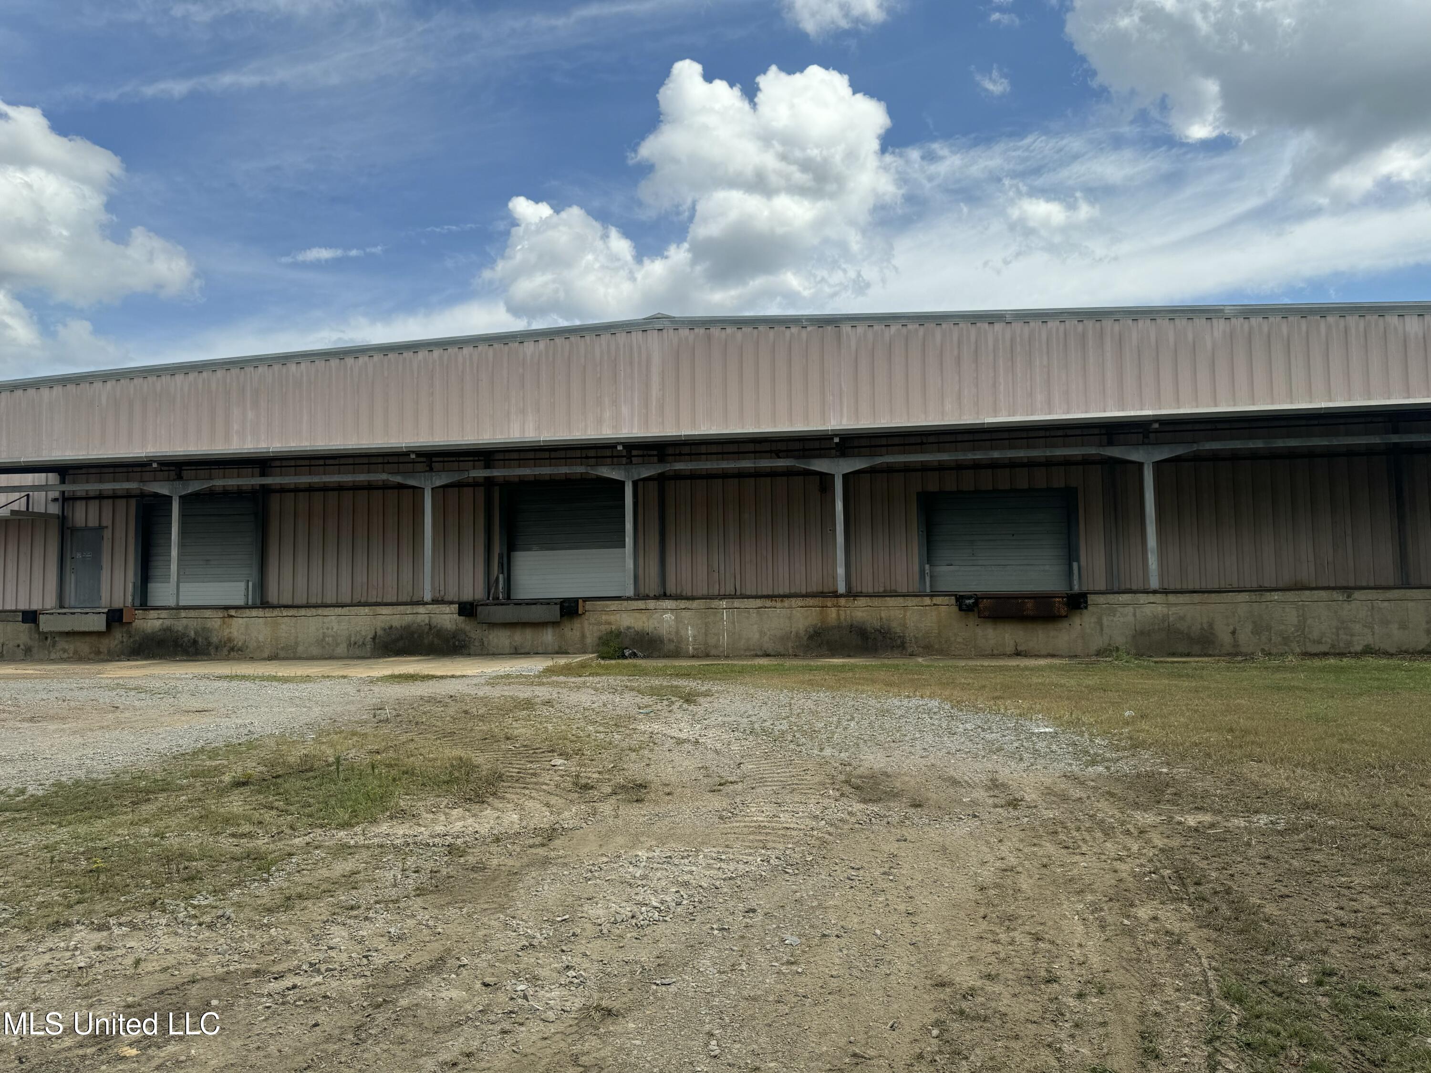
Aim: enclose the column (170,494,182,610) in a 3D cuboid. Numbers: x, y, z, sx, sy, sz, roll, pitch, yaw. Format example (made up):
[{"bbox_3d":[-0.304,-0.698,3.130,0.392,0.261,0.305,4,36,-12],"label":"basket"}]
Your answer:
[{"bbox_3d":[-12.510,0.331,23.089,0.155,2.550,0.150,-1,-4,9],"label":"column"}]

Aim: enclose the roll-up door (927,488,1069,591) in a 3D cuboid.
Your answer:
[{"bbox_3d":[6.678,0.100,23.588,3.300,2.430,0.120,-1,-4,9],"label":"roll-up door"}]

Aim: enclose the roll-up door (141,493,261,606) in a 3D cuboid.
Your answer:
[{"bbox_3d":[-13.807,0.367,26.761,3.200,2.970,0.120,-1,-4,9],"label":"roll-up door"}]

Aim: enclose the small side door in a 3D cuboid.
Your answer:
[{"bbox_3d":[-17.202,0.855,27.180,1.020,2.160,0.100,-1,-4,9],"label":"small side door"}]

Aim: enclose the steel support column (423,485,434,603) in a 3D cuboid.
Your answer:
[{"bbox_3d":[-6.372,0.171,22.143,0.155,2.550,0.150,-1,-4,9],"label":"steel support column"}]

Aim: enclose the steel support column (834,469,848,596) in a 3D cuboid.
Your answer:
[{"bbox_3d":[2.621,-0.065,20.757,0.155,2.550,0.150,-1,-4,9],"label":"steel support column"}]

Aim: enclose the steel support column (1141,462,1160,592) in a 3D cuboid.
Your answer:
[{"bbox_3d":[8.694,-0.223,19.821,0.155,2.550,0.150,-1,-4,9],"label":"steel support column"}]

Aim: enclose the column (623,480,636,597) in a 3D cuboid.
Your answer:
[{"bbox_3d":[-1.834,0.052,21.443,0.155,2.550,0.150,-1,-4,9],"label":"column"}]

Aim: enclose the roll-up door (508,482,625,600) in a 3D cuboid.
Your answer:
[{"bbox_3d":[-3.671,0.076,25.200,3.170,3.020,0.120,-1,-4,9],"label":"roll-up door"}]

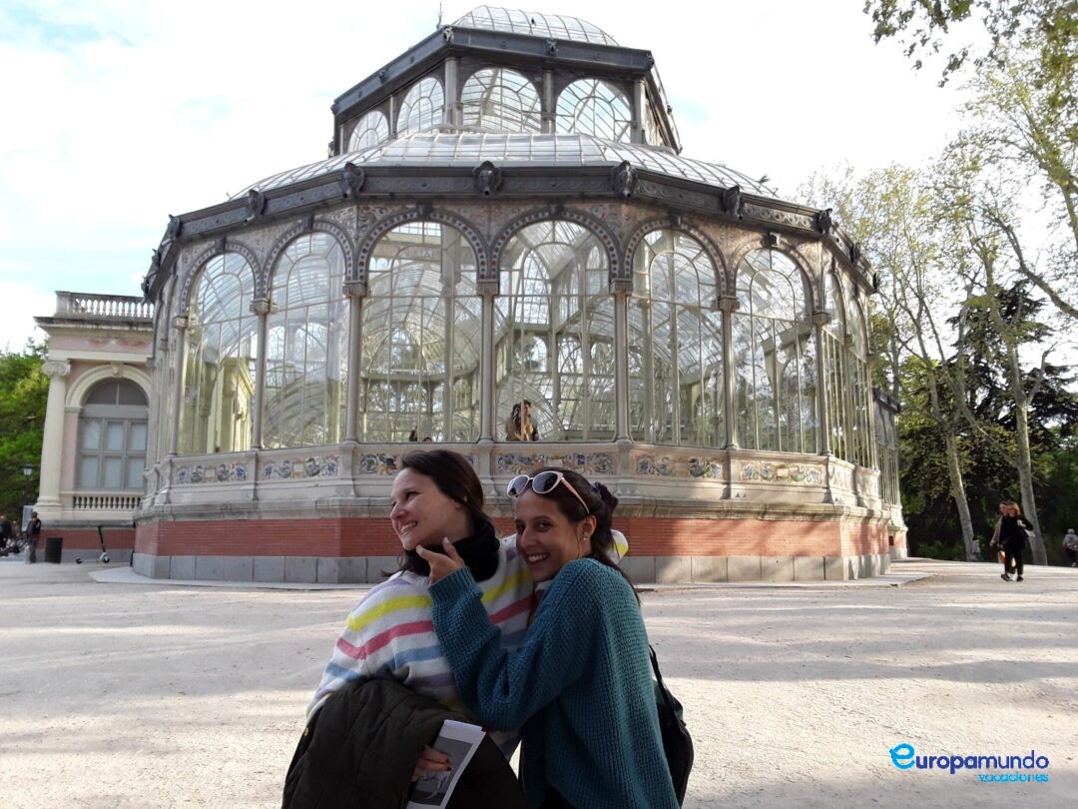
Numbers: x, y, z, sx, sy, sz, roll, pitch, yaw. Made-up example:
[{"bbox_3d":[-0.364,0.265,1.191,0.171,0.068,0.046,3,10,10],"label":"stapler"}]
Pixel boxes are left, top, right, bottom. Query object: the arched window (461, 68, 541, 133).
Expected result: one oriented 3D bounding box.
[{"bbox_3d":[-1.052,-8.369,23.481,2.310,2.173,0.250,2,-9,-13],"label":"arched window"}]

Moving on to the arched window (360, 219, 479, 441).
[{"bbox_3d":[-2.268,-1.419,16.180,2.245,4.309,0.300,0,-9,1],"label":"arched window"}]

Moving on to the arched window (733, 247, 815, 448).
[{"bbox_3d":[5.035,-1.146,17.842,2.245,4.309,0.300,5,-10,-27],"label":"arched window"}]

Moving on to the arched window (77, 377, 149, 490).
[{"bbox_3d":[-14.747,1.033,29.114,2.255,3.850,0.250,2,-9,-13],"label":"arched window"}]

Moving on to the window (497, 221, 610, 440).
[{"bbox_3d":[0.311,-1.427,16.114,2.245,4.309,0.300,0,-9,1],"label":"window"}]

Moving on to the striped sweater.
[{"bbox_3d":[-0.221,0.549,1.869,0.620,0.560,0.360,-3,-9,20],"label":"striped sweater"}]

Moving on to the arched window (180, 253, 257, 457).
[{"bbox_3d":[-7.334,-1.222,19.263,2.475,4.661,0.250,-5,-10,30],"label":"arched window"}]

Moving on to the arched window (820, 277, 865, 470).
[{"bbox_3d":[7.335,-0.989,20.692,0.250,4.661,2.475,-6,-10,33],"label":"arched window"}]

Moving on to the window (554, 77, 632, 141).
[{"bbox_3d":[1.512,-8.030,23.135,2.284,1.962,0.250,2,-9,-14],"label":"window"}]

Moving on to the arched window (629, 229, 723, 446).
[{"bbox_3d":[2.929,-1.452,17.663,2.475,4.661,0.250,5,-10,-27],"label":"arched window"}]

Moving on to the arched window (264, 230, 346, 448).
[{"bbox_3d":[-4.671,-1.312,16.857,2.245,4.309,0.300,-5,-11,30],"label":"arched window"}]

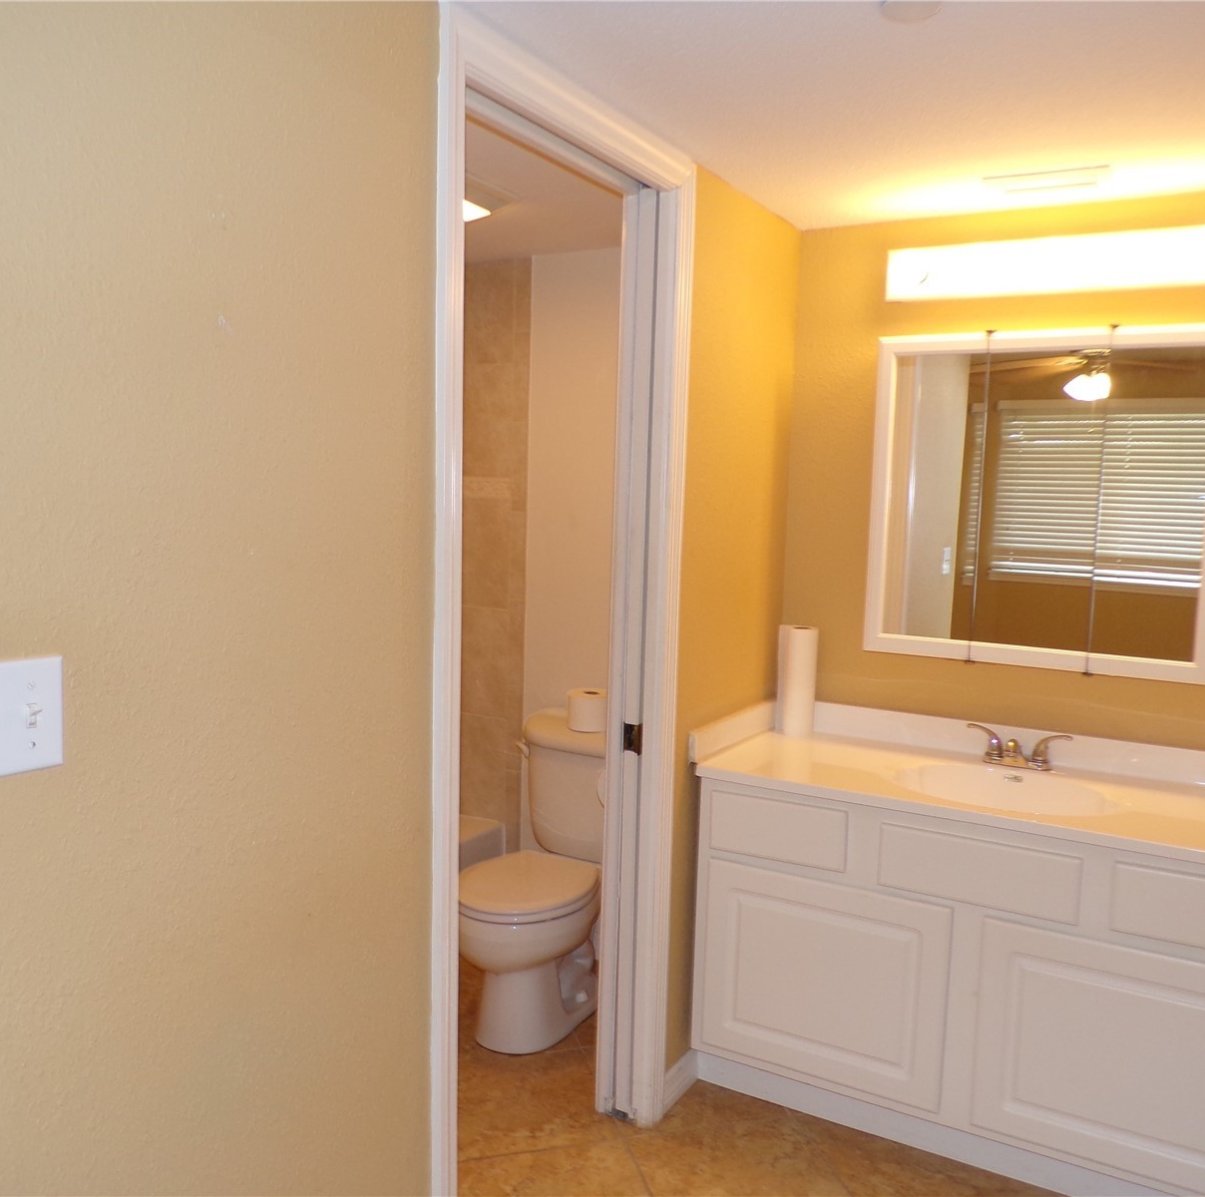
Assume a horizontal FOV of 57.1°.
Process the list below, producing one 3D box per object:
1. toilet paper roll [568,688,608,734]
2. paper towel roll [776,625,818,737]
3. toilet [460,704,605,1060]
[{"bbox_3d":[-0.033,0.312,3.122,0.130,0.100,0.132,1,6,0],"label":"toilet paper roll"},{"bbox_3d":[0.517,0.217,2.884,0.096,0.279,0.096,1,6,0],"label":"paper towel roll"},{"bbox_3d":[-0.134,0.757,2.993,0.425,0.758,0.672,5,7,30],"label":"toilet"}]

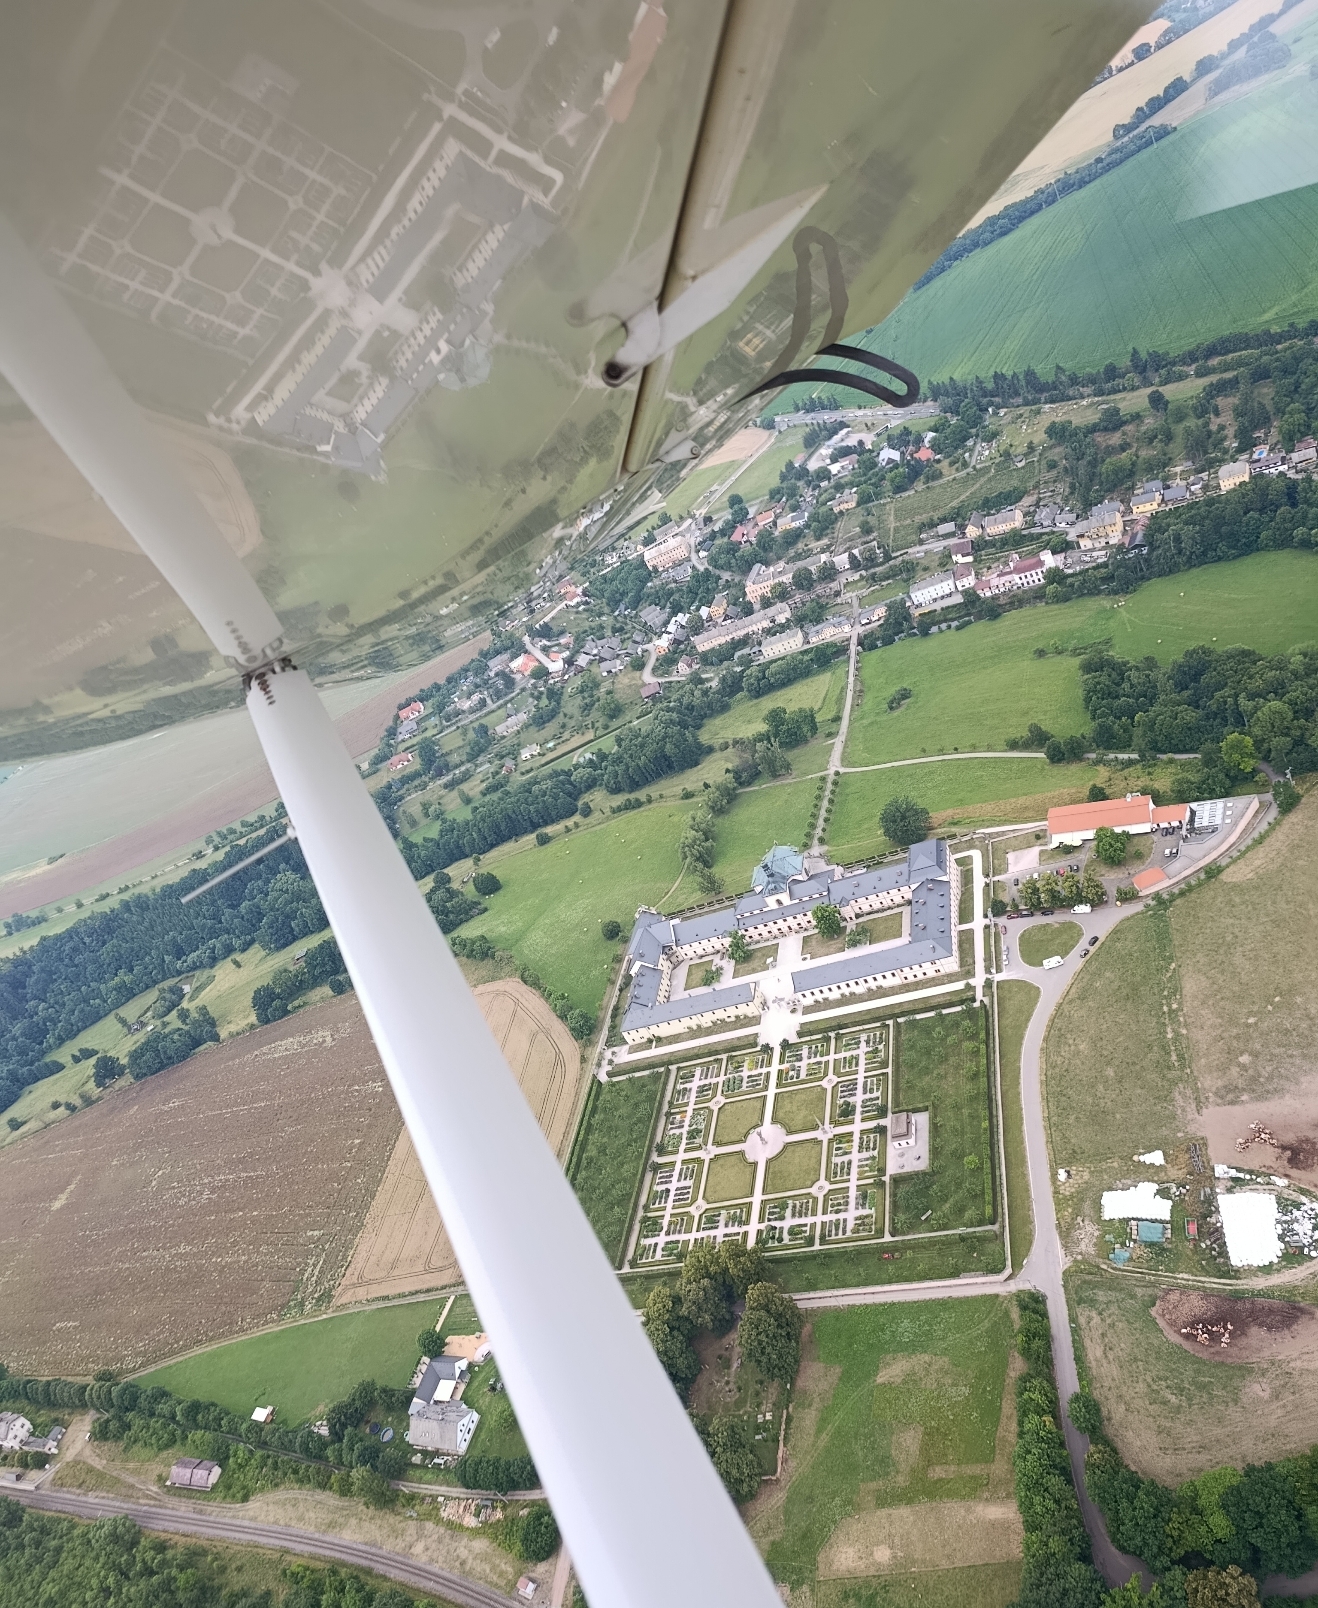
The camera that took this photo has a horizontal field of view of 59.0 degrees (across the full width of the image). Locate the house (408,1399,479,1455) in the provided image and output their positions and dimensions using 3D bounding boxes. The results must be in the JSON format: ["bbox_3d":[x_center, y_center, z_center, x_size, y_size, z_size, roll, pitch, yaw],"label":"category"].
[{"bbox_3d":[-69.431,199.724,374.350,20.520,8.280,13.230,-15,32,32],"label":"house"}]

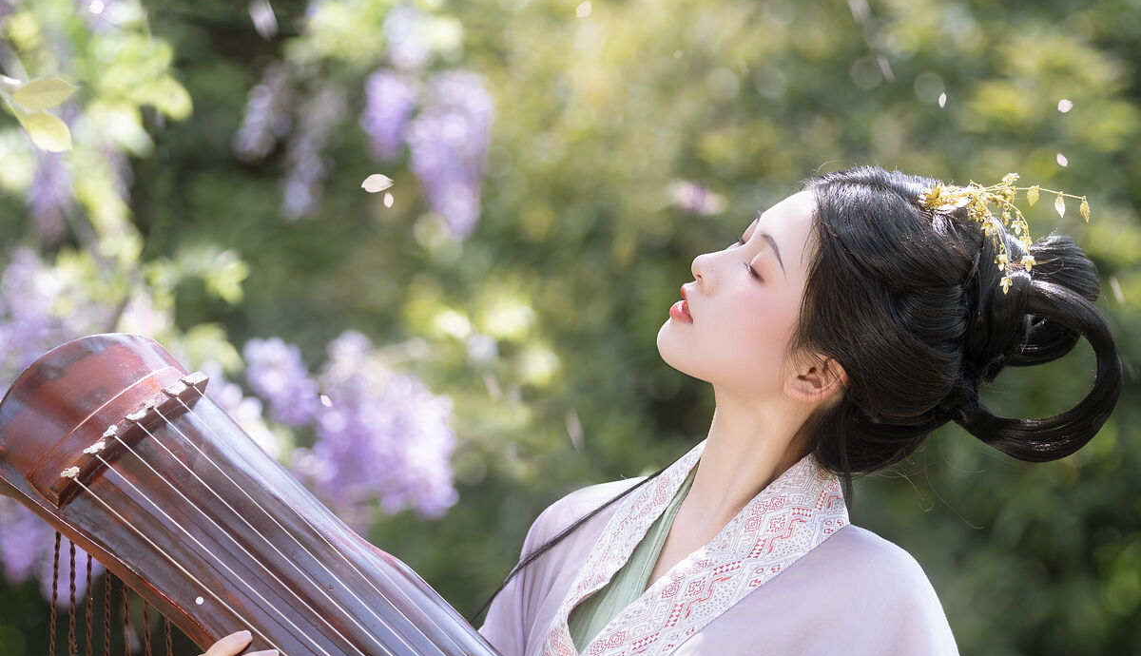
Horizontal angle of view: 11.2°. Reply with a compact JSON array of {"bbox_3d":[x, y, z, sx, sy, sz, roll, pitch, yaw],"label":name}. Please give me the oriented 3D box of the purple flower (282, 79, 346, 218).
[{"bbox_3d":[-0.372,-0.257,8.400,0.090,0.194,0.086,0,-2,0],"label":"purple flower"}]

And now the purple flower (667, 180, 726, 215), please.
[{"bbox_3d":[0.158,-0.162,7.200,0.073,0.043,0.059,0,-3,0],"label":"purple flower"}]

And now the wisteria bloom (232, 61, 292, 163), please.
[{"bbox_3d":[-0.446,-0.315,8.400,0.083,0.140,0.078,0,-2,0],"label":"wisteria bloom"}]

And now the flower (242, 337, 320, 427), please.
[{"bbox_3d":[-0.334,0.062,6.700,0.090,0.103,0.081,0,-3,0],"label":"flower"}]

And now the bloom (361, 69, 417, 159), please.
[{"bbox_3d":[-0.262,-0.310,8.400,0.079,0.127,0.075,0,-2,0],"label":"bloom"}]

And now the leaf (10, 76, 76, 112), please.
[{"bbox_3d":[-0.391,-0.173,4.300,0.049,0.027,0.029,0,-3,0],"label":"leaf"}]

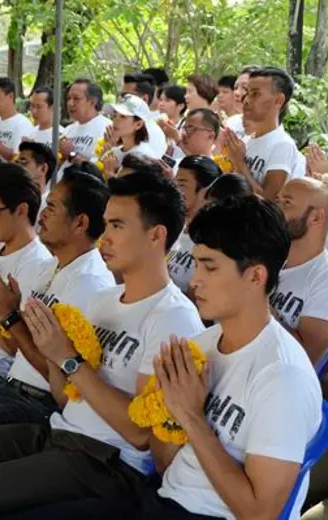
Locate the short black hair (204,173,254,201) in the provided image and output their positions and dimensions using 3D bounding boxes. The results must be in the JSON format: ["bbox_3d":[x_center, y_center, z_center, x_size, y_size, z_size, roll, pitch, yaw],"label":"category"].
[{"bbox_3d":[0.251,-0.238,4.311,0.210,0.190,0.180,-1,8,-30],"label":"short black hair"}]

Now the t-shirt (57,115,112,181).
[{"bbox_3d":[-0.514,-0.635,7.050,0.290,0.600,0.450,-6,11,-42],"label":"t-shirt"}]

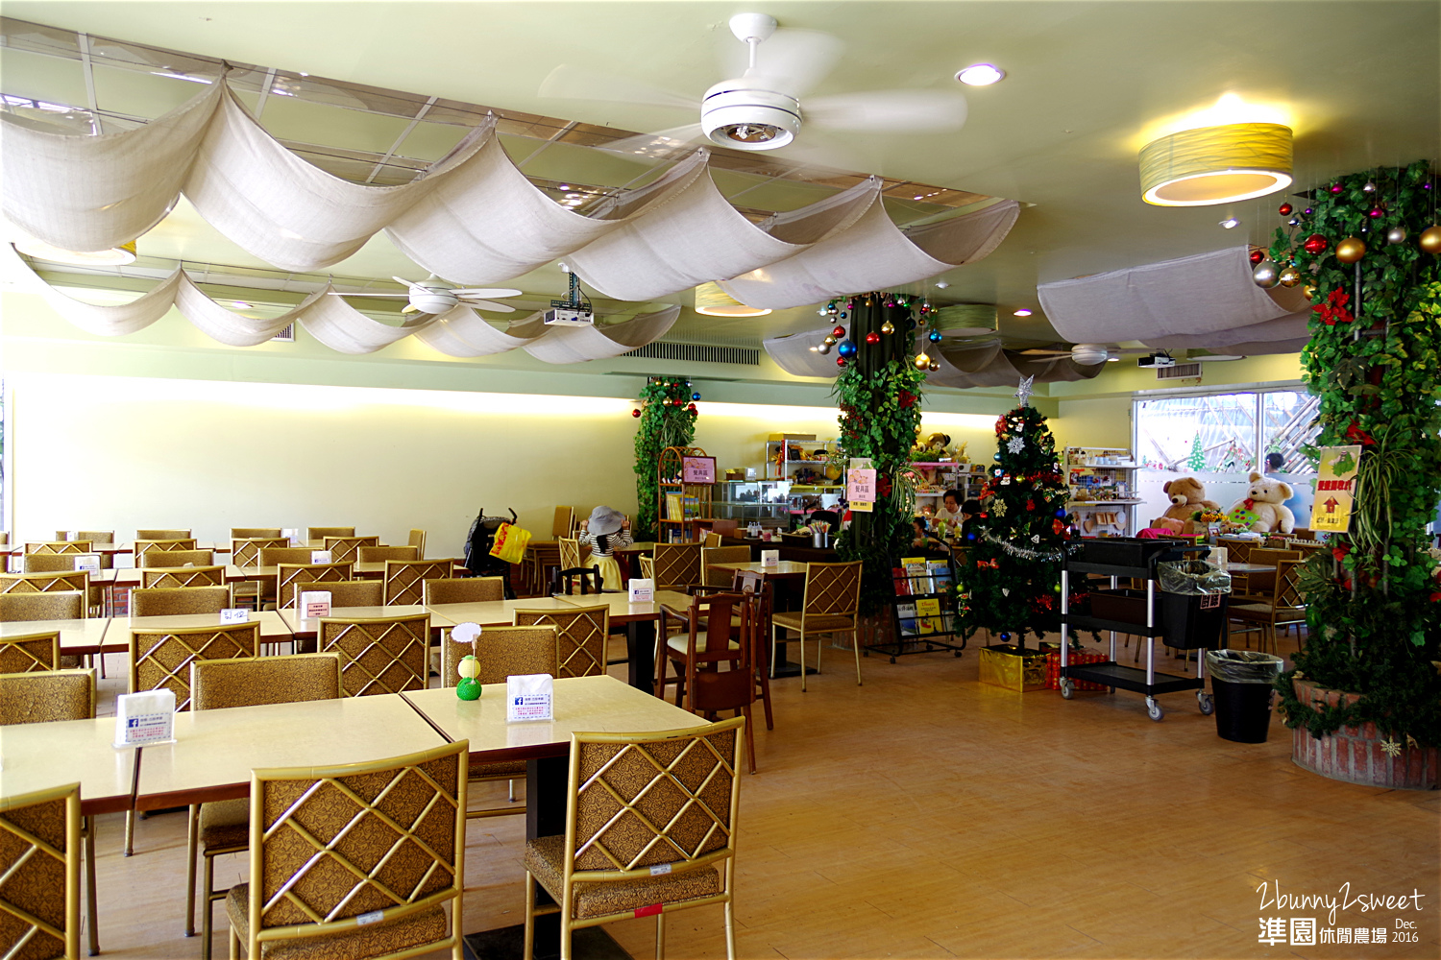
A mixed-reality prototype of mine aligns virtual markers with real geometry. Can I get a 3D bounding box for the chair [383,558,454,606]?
[{"bbox_3d":[-2.026,0.935,6.377,0.460,0.843,0.500,1,1,-25],"label":"chair"}]

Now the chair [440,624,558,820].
[{"bbox_3d":[-0.817,0.999,3.543,0.460,0.855,0.510,1,1,-20],"label":"chair"}]

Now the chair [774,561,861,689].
[{"bbox_3d":[0.683,1.012,6.887,0.460,0.869,0.510,0,1,-27],"label":"chair"}]

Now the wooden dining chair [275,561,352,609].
[{"bbox_3d":[-2.694,0.951,6.344,0.460,0.860,0.530,0,0,-28],"label":"wooden dining chair"}]

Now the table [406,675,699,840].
[{"bbox_3d":[-0.521,1.037,2.823,0.680,0.742,0.680,1,1,-26],"label":"table"}]

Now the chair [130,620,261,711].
[{"bbox_3d":[-2.172,1.002,3.987,0.460,0.869,0.510,0,1,-28],"label":"chair"}]

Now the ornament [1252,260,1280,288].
[{"bbox_3d":[2.838,-1.071,5.000,0.137,0.142,0.137,0,0,-30],"label":"ornament"}]

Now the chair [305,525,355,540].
[{"bbox_3d":[-3.780,0.904,9.413,0.460,0.855,0.510,1,1,-29],"label":"chair"}]

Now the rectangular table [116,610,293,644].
[{"bbox_3d":[-2.334,1.028,4.290,0.711,0.741,0.717,1,1,-29],"label":"rectangular table"}]

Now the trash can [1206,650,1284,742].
[{"bbox_3d":[2.989,1.213,5.480,0.390,0.460,0.390,1,0,0],"label":"trash can"}]

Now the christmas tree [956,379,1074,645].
[{"bbox_3d":[2.143,0.281,6.710,1.000,2.020,1.000,1,1,-29],"label":"christmas tree"}]

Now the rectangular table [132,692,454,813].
[{"bbox_3d":[-1.106,1.038,2.479,0.670,0.758,0.745,0,0,-30],"label":"rectangular table"}]

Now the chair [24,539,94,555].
[{"bbox_3d":[-5.405,0.917,7.894,0.460,0.860,0.530,0,0,-28],"label":"chair"}]

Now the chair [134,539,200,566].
[{"bbox_3d":[-4.725,0.922,8.194,0.460,0.860,0.530,0,0,-28],"label":"chair"}]

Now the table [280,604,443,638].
[{"bbox_3d":[-1.757,1.056,4.742,0.730,0.758,0.780,0,1,-28],"label":"table"}]

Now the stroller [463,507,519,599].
[{"bbox_3d":[-2.480,0.823,10.400,0.500,1.080,0.750,0,0,-40],"label":"stroller"}]

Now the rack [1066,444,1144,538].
[{"bbox_3d":[4.884,0.492,12.197,1.050,1.819,0.380,1,1,-27],"label":"rack"}]

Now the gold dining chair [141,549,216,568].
[{"bbox_3d":[-3.748,0.929,6.635,0.460,0.855,0.510,1,1,-29],"label":"gold dining chair"}]

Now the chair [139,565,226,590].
[{"bbox_3d":[-3.380,0.966,6.054,0.460,0.869,0.510,0,1,-29],"label":"chair"}]

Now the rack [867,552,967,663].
[{"bbox_3d":[1.523,0.945,7.587,0.680,0.900,0.360,1,1,-28],"label":"rack"}]

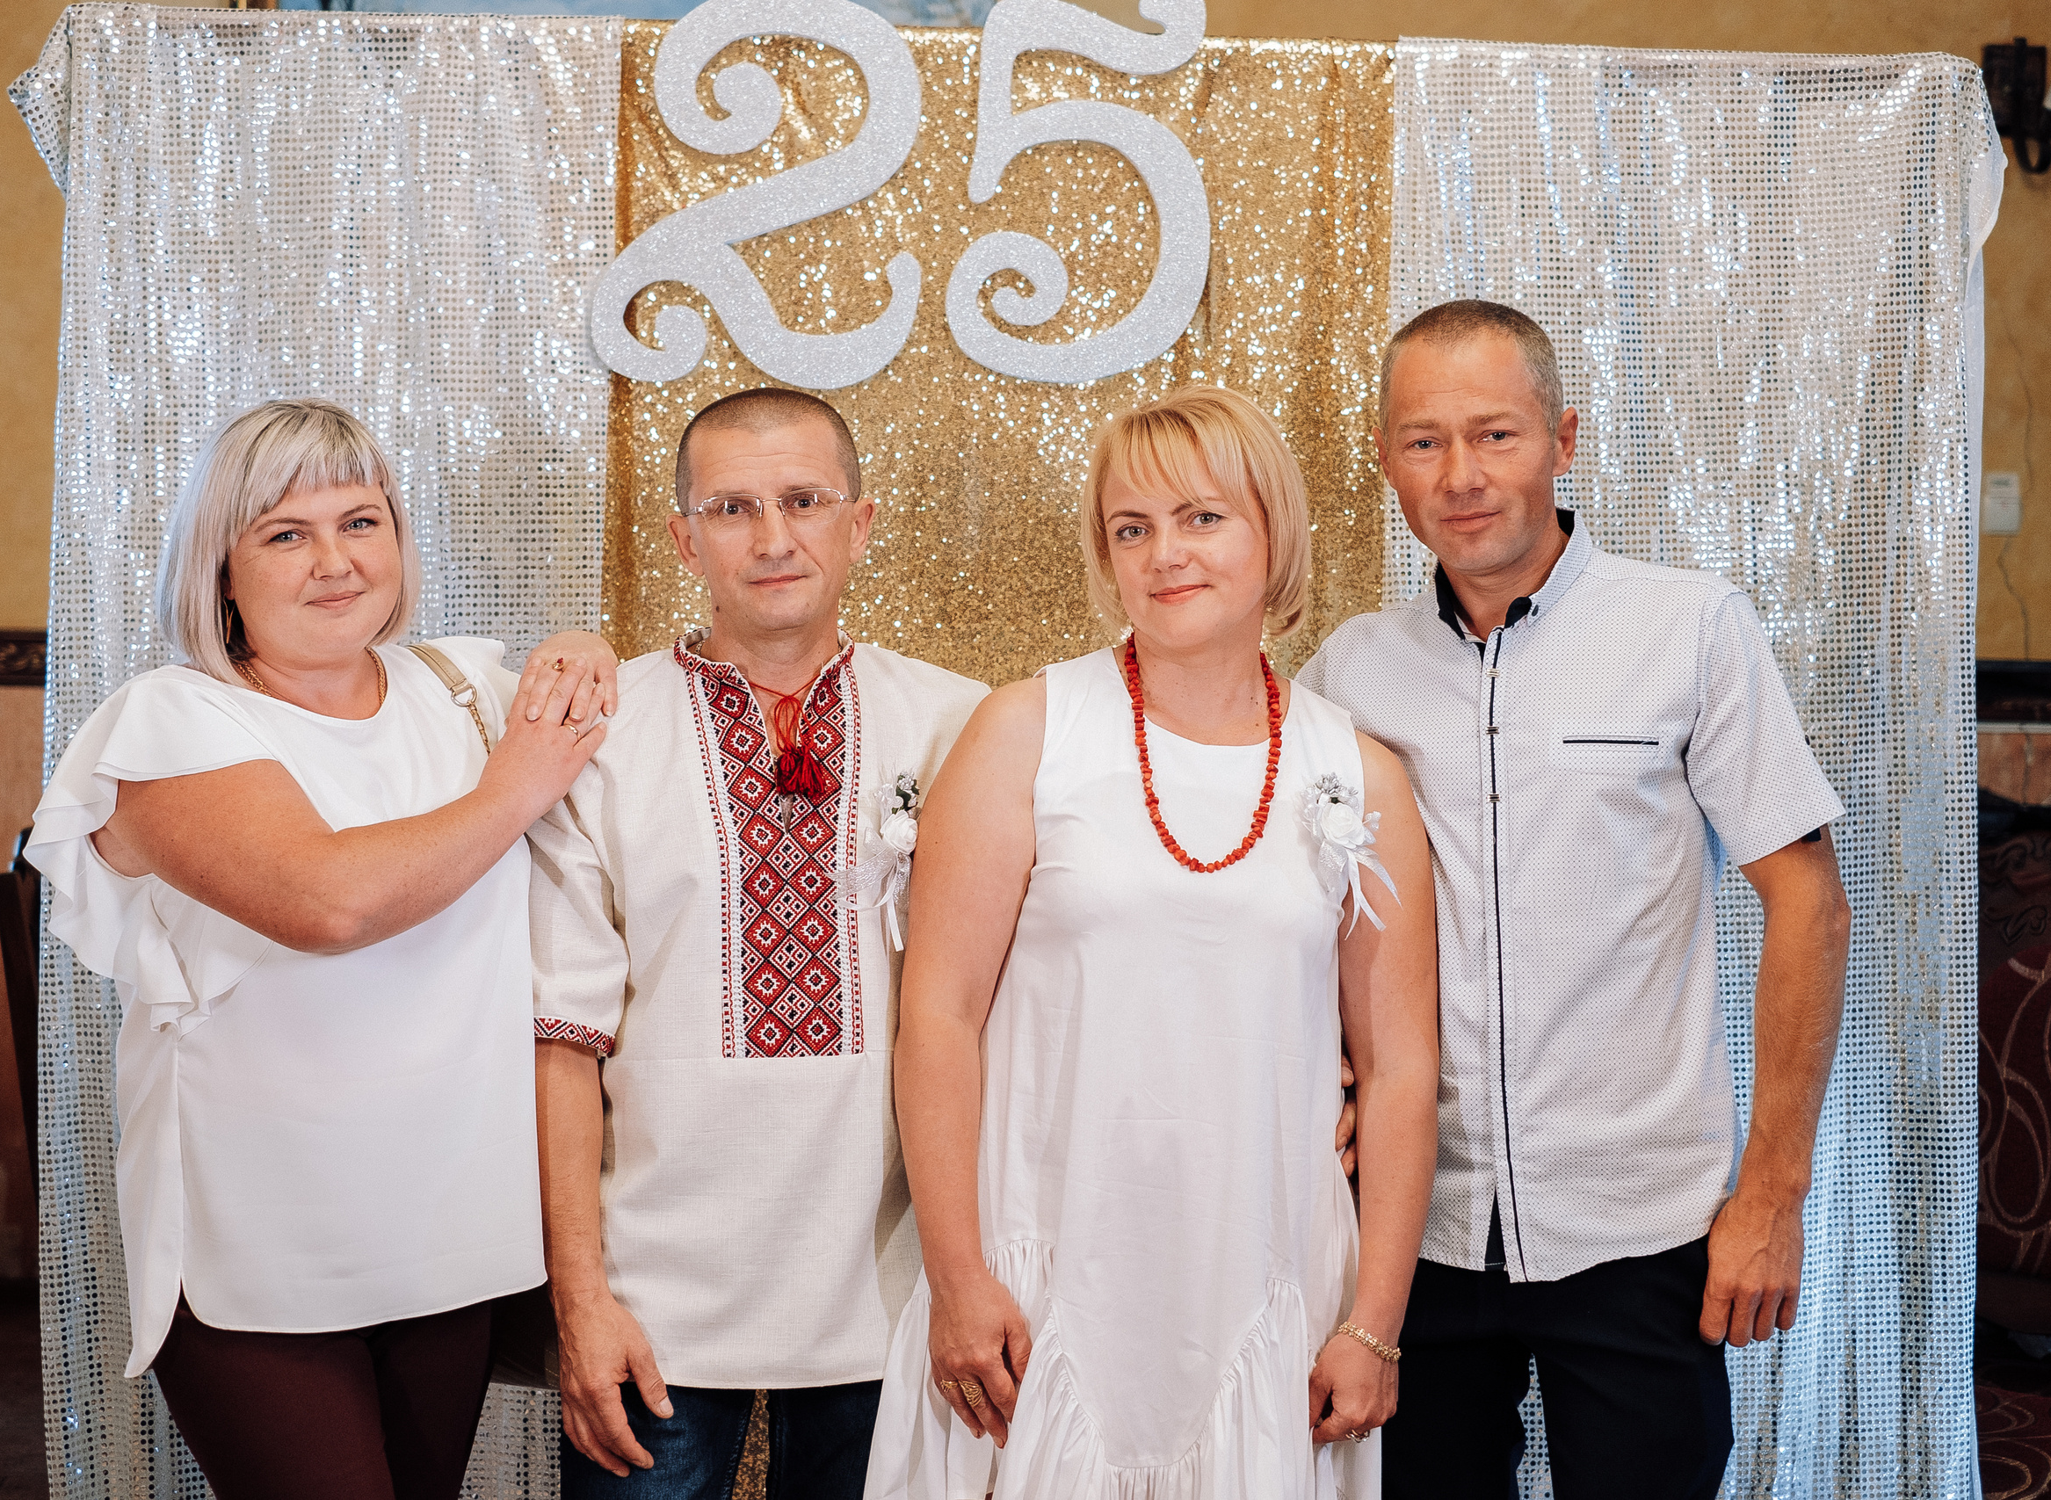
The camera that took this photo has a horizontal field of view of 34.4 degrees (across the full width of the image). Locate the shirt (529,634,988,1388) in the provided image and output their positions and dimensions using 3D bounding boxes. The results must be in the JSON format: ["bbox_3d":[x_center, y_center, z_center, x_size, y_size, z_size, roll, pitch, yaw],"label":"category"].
[{"bbox_3d":[-0.224,0.242,3.060,0.480,0.700,0.270,1,3,-7],"label":"shirt"}]

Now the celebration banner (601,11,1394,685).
[{"bbox_3d":[-0.040,0.240,3.510,0.850,2.000,0.070,1,3,0],"label":"celebration banner"}]

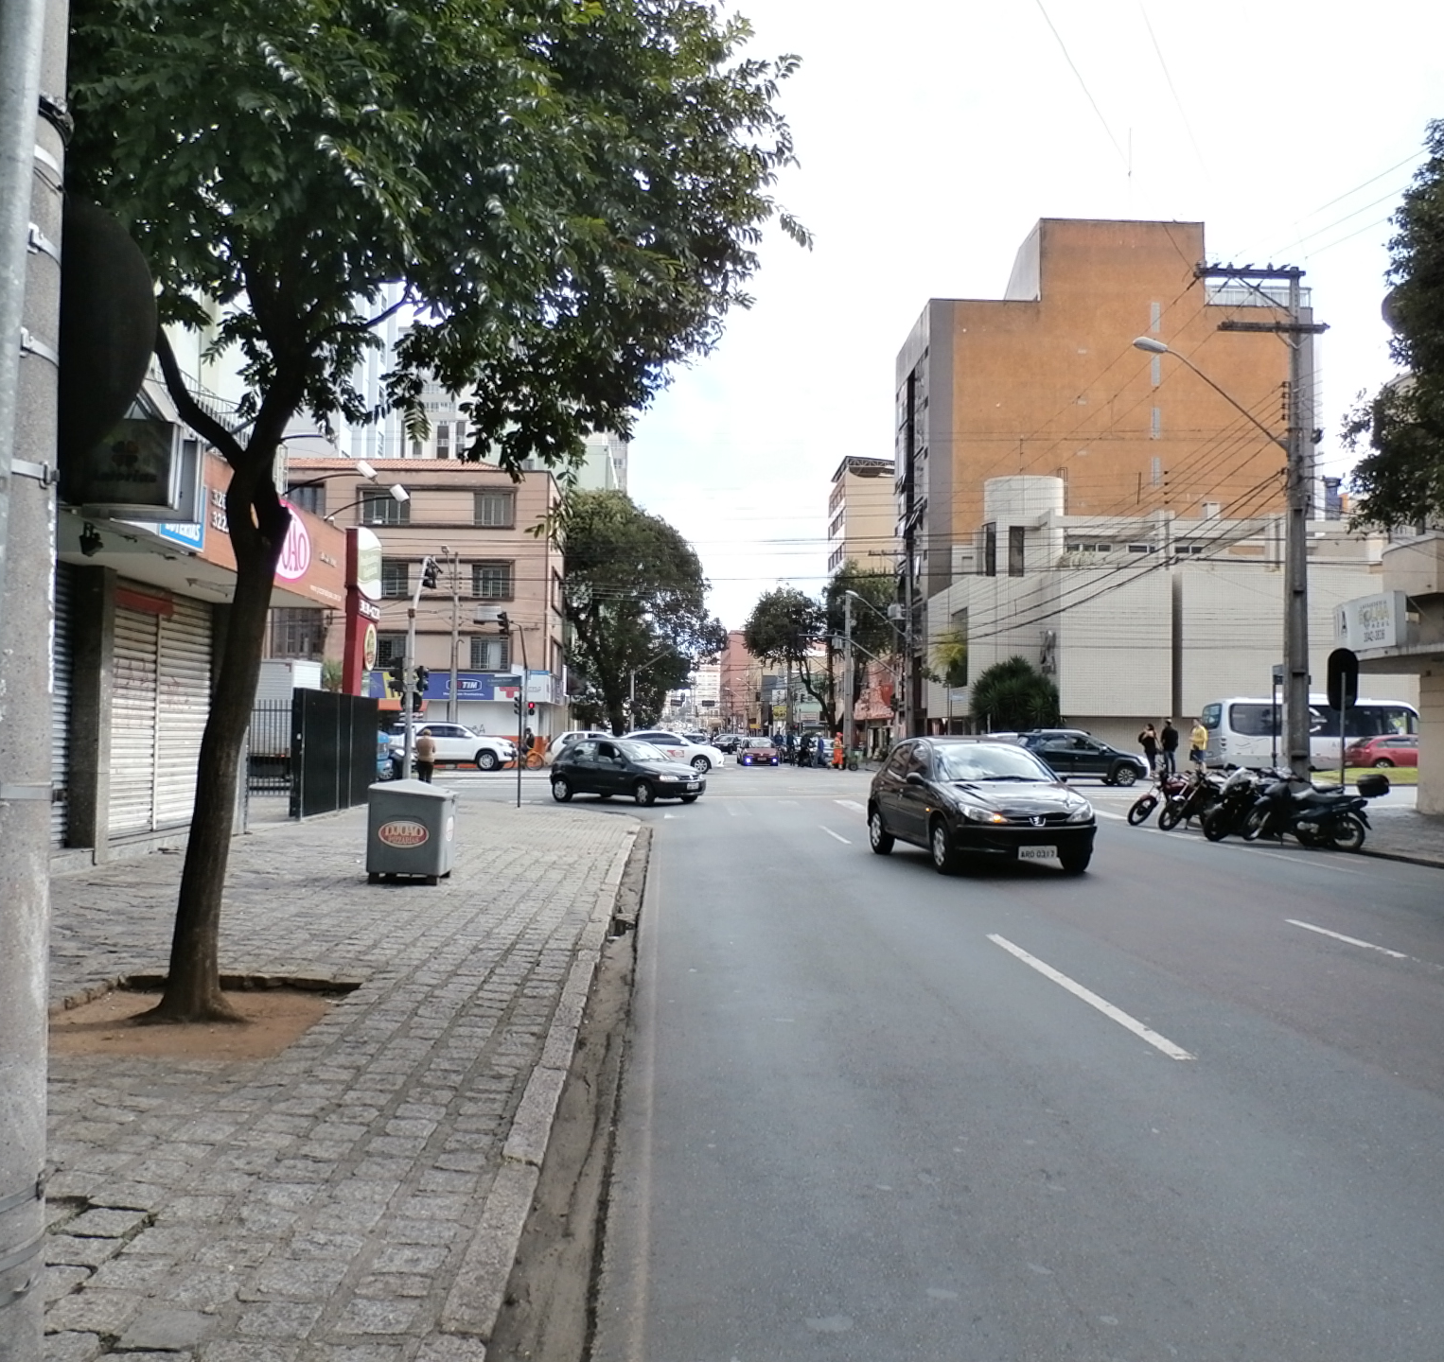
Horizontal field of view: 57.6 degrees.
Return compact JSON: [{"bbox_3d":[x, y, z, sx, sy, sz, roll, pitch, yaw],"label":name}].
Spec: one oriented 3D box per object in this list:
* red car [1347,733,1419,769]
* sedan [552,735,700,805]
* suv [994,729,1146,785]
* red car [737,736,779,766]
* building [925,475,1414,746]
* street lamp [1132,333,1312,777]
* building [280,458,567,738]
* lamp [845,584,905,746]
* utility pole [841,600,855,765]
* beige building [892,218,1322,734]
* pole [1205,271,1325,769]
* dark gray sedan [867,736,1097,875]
[{"bbox_3d":[24.170,2.630,45.944,4.300,1.470,1.770,1,-2,-2],"label":"red car"},{"bbox_3d":[-2.044,1.975,28.744,3.760,1.430,1.630,-1,-3,38],"label":"sedan"},{"bbox_3d":[9.946,2.199,37.300,4.150,1.630,1.740,0,-2,-3],"label":"suv"},{"bbox_3d":[1.732,3.281,61.970,1.660,1.420,3.900,0,-2,-3],"label":"red car"},{"bbox_3d":[21.179,-2.643,62.481,19.500,13.500,16.000,0,-2,-3],"label":"building"},{"bbox_3d":[7.887,-1.590,20.695,2.860,7.800,0.400,0,-2,-3],"label":"street lamp"},{"bbox_3d":[-13.668,-2.716,57.340,12.800,12.500,8.800,1,-2,1],"label":"building"},{"bbox_3d":[6.752,-0.167,58.052,2.700,7.850,0.500,1,-2,-2],"label":"lamp"},{"bbox_3d":[5.784,-0.004,59.629,0.500,7.800,0.450,0,-2,-3],"label":"utility pole"},{"bbox_3d":[21.348,-9.909,75.541,21.000,29.000,10.800,0,-2,-3],"label":"beige building"},{"bbox_3d":[8.677,-2.191,20.903,2.000,8.850,0.400,1,-2,0],"label":"pole"},{"bbox_3d":[2.864,1.364,14.960,1.670,1.440,3.840,1,-2,-9],"label":"dark gray sedan"}]

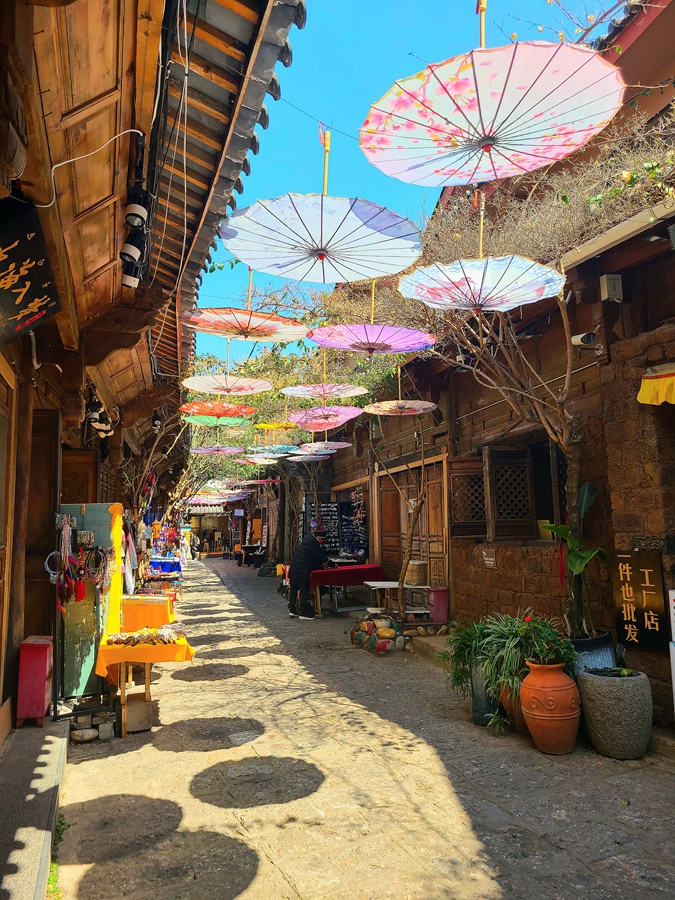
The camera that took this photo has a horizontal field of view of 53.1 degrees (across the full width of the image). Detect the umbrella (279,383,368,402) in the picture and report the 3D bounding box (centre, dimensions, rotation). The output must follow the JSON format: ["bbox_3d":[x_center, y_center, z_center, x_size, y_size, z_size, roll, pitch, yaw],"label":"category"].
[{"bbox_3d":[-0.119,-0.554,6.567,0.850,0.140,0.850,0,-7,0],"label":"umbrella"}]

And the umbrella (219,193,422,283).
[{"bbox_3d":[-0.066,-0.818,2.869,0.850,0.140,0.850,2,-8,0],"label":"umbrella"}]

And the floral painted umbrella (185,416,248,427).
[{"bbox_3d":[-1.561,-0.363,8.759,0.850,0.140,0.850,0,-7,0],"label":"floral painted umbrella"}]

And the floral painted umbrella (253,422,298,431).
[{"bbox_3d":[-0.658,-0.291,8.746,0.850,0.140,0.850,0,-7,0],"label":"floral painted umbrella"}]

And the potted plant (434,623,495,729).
[{"bbox_3d":[0.981,1.709,5.243,0.500,0.760,0.460,-1,-6,0],"label":"potted plant"}]

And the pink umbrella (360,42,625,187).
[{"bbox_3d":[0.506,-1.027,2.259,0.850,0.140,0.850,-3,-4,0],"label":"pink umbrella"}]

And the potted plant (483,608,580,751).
[{"bbox_3d":[1.275,1.568,4.699,0.660,0.920,0.560,-1,-6,0],"label":"potted plant"}]

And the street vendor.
[{"bbox_3d":[-0.444,1.985,10.985,0.750,1.430,0.550,1,-6,-17],"label":"street vendor"}]

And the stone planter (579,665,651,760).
[{"bbox_3d":[1.922,1.812,4.674,0.480,0.515,0.480,-1,-7,0],"label":"stone planter"}]

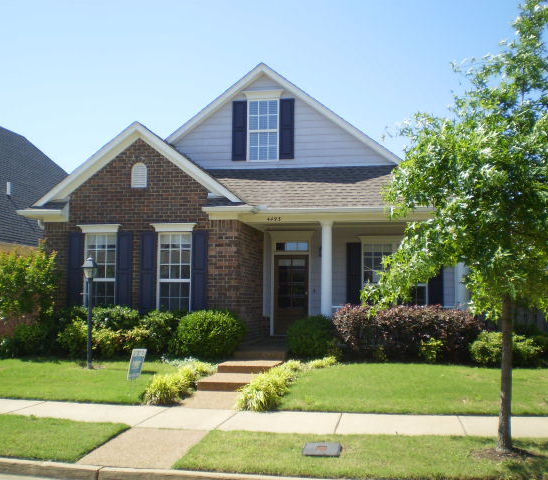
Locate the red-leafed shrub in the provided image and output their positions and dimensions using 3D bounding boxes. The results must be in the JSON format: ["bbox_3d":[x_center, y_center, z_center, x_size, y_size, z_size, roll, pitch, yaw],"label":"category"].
[{"bbox_3d":[2.593,1.800,12.785,2.937,1.117,1.100,0,-5,10],"label":"red-leafed shrub"}]

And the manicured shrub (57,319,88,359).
[{"bbox_3d":[-4.110,2.010,13.575,0.643,0.732,0.650,0,-5,10],"label":"manicured shrub"}]

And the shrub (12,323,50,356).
[{"bbox_3d":[-5.120,2.077,14.050,0.764,0.666,0.750,0,-5,10],"label":"shrub"}]

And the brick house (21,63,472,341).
[{"bbox_3d":[0.183,-0.646,19.803,9.900,7.200,12.000,0,-5,10],"label":"brick house"}]

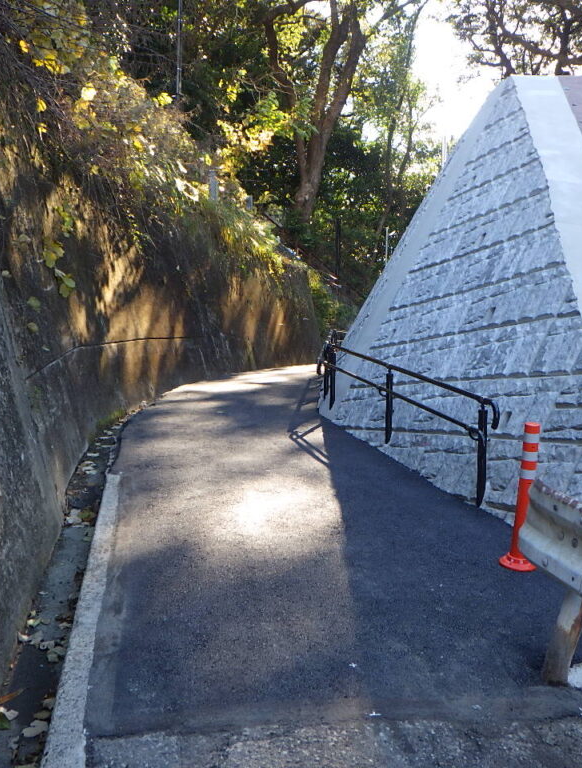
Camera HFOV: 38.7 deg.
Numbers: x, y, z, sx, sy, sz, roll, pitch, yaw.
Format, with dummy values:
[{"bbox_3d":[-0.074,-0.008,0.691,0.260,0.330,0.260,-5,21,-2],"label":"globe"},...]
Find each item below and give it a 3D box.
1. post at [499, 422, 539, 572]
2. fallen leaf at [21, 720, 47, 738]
[{"bbox_3d":[1.293,0.613,4.565,0.205,0.800,0.205,6,8,14],"label":"post"},{"bbox_3d":[-0.876,1.179,2.830,0.080,0.025,0.100,3,3,7],"label":"fallen leaf"}]

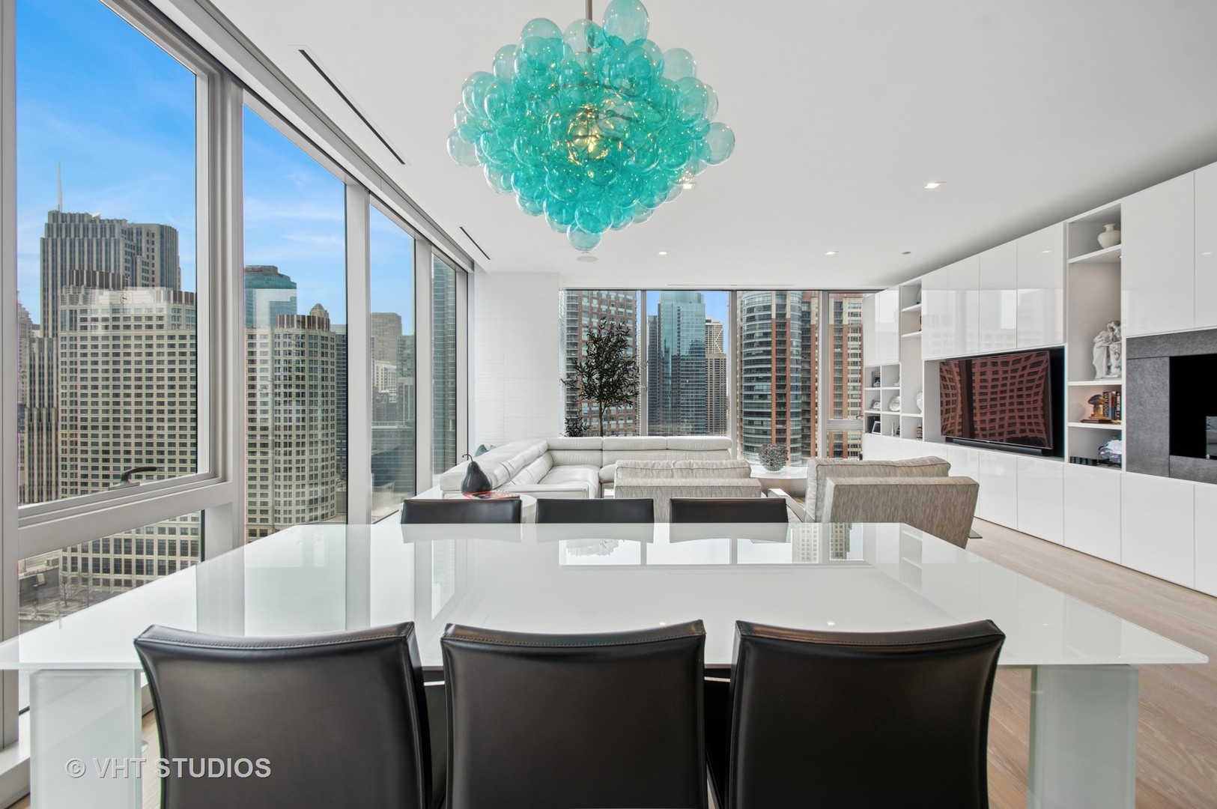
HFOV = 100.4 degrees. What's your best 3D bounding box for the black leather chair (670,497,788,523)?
[{"bbox_3d":[0.481,0.793,1.810,0.460,0.830,0.530,0,1,0],"label":"black leather chair"}]

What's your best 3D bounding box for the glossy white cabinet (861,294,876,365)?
[{"bbox_3d":[3.974,-1.052,7.230,0.450,1.000,0.450,0,1,0],"label":"glossy white cabinet"}]

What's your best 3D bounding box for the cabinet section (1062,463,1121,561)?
[{"bbox_3d":[3.874,0.802,3.827,0.460,0.666,0.457,0,0,1],"label":"cabinet section"}]

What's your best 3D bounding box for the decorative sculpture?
[{"bbox_3d":[3.929,-0.419,3.940,0.190,0.480,0.270,0,1,0],"label":"decorative sculpture"}]

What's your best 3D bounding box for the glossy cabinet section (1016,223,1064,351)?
[{"bbox_3d":[3.880,-0.972,4.292,0.460,0.968,0.467,0,0,1],"label":"glossy cabinet section"}]

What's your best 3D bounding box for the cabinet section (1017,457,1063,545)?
[{"bbox_3d":[3.880,0.796,4.292,0.460,0.666,0.467,0,0,1],"label":"cabinet section"}]

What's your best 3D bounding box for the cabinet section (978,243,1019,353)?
[{"bbox_3d":[3.887,-0.977,4.757,0.460,0.968,0.457,0,0,1],"label":"cabinet section"}]

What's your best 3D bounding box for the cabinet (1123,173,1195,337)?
[{"bbox_3d":[3.946,-0.987,3.445,0.450,1.015,0.460,0,1,0],"label":"cabinet"}]

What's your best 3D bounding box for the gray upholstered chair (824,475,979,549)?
[{"bbox_3d":[1.735,0.781,3.350,0.930,0.800,0.900,0,1,0],"label":"gray upholstered chair"}]

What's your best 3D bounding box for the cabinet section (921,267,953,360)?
[{"bbox_3d":[3.900,-0.988,5.684,0.460,0.968,0.462,0,0,1],"label":"cabinet section"}]

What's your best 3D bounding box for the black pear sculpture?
[{"bbox_3d":[-0.809,0.428,3.100,0.185,0.245,0.185,0,1,0],"label":"black pear sculpture"}]

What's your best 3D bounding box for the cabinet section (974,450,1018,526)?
[{"bbox_3d":[3.887,0.791,4.757,0.460,0.666,0.457,0,0,1],"label":"cabinet section"}]

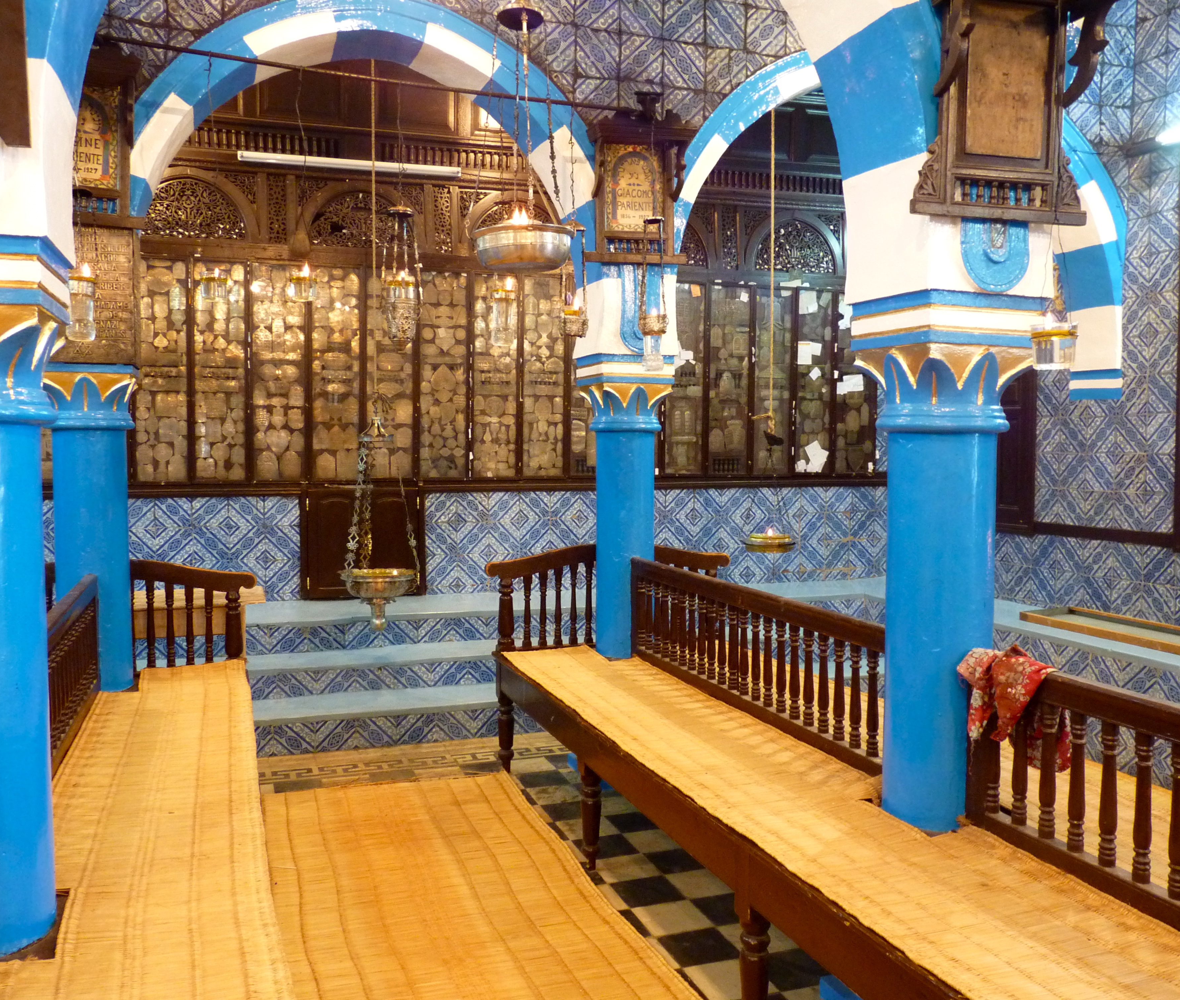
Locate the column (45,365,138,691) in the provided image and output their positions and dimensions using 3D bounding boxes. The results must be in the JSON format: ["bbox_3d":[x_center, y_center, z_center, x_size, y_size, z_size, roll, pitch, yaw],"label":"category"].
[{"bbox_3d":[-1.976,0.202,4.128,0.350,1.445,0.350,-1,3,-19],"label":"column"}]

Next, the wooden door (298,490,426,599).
[{"bbox_3d":[-1.325,0.249,6.101,0.731,0.653,0.050,-1,3,-19],"label":"wooden door"}]

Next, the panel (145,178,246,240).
[{"bbox_3d":[-2.198,-1.598,5.722,0.585,0.339,0.050,-1,3,-19],"label":"panel"}]

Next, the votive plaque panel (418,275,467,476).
[{"bbox_3d":[-0.880,-0.741,6.229,0.301,1.225,0.050,-1,3,-19],"label":"votive plaque panel"}]

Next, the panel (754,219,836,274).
[{"bbox_3d":[1.356,-1.683,6.920,0.621,0.369,0.050,-1,3,-19],"label":"panel"}]

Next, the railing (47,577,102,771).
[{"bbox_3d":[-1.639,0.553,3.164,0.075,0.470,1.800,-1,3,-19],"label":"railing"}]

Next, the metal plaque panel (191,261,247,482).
[{"bbox_3d":[-2.073,-0.714,5.810,0.295,1.223,0.050,-1,3,-19],"label":"metal plaque panel"}]

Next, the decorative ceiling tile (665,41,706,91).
[{"bbox_3d":[0.408,-1.899,4.562,0.204,0.189,0.020,-1,3,-19],"label":"decorative ceiling tile"}]

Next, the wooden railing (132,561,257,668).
[{"bbox_3d":[-1.724,0.481,4.410,0.605,0.470,0.070,-1,3,-19],"label":"wooden railing"}]

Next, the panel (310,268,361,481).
[{"bbox_3d":[-1.473,-0.722,6.021,0.287,1.232,0.050,-1,3,-19],"label":"panel"}]

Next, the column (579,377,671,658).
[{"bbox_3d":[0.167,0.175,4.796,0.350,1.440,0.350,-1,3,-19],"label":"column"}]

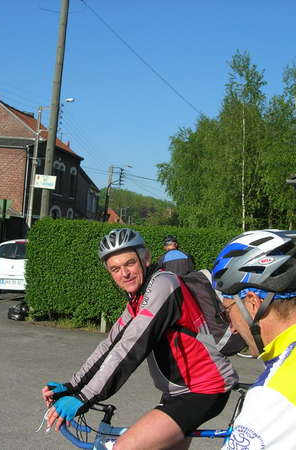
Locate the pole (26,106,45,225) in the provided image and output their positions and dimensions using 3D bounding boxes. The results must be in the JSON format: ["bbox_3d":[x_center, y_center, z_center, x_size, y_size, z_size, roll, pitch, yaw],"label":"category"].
[{"bbox_3d":[-6.655,-2.385,38.388,0.280,9.000,0.280,4,-1,11],"label":"pole"}]

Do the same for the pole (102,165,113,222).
[{"bbox_3d":[-4.030,-1.402,63.891,0.280,8.800,0.280,5,-1,11],"label":"pole"}]

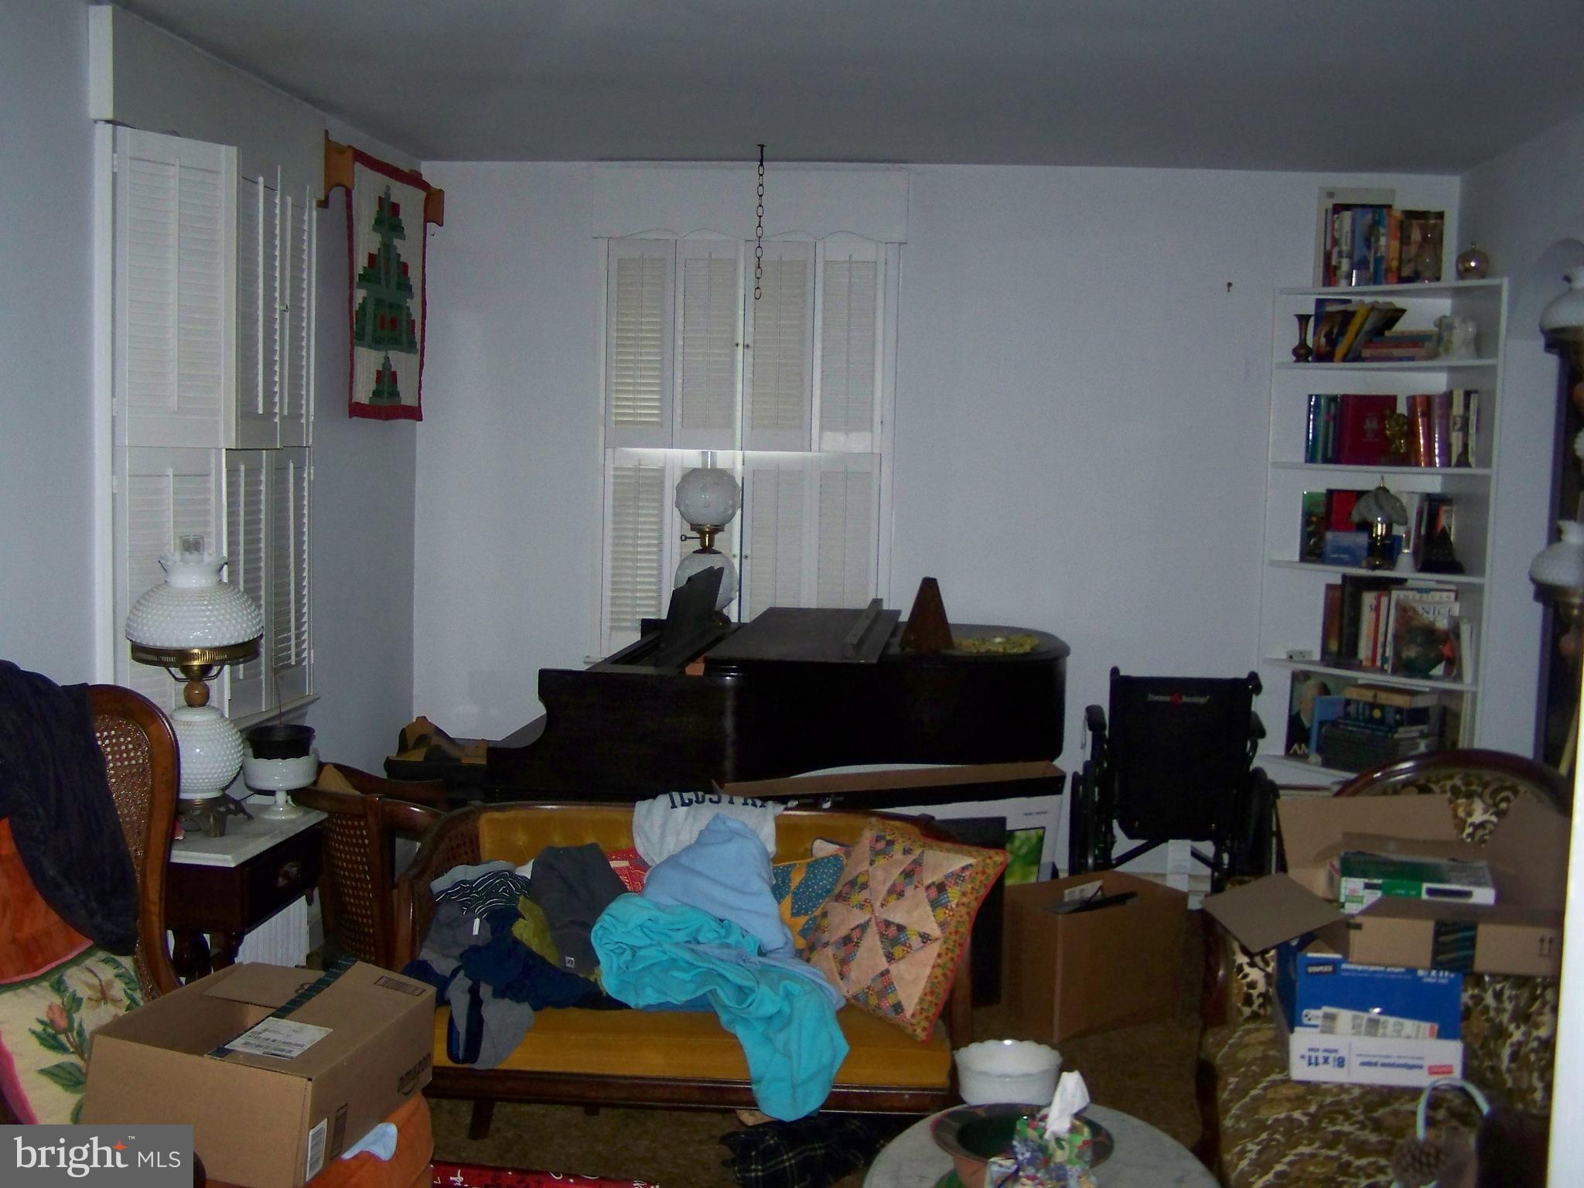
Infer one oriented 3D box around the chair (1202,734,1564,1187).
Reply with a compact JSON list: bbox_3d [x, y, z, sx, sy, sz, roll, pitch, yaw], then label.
[{"bbox_3d":[1.208,0.790,3.134,0.740,0.950,0.850,4,5,27],"label":"chair"}]

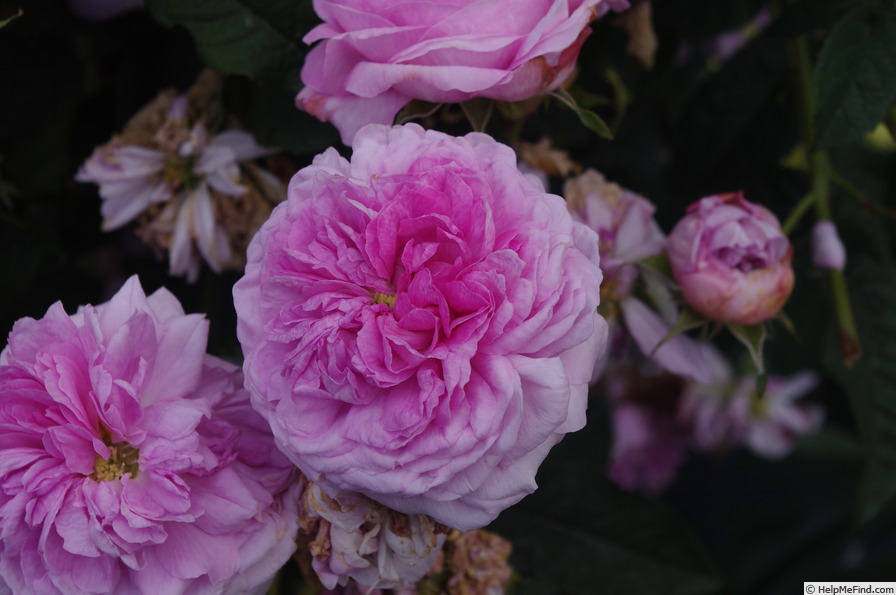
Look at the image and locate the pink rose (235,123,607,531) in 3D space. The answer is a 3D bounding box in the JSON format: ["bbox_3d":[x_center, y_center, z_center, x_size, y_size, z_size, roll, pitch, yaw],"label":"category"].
[{"bbox_3d":[-0.006,0.006,0.425,0.073,0.079,0.045,4,-10,13],"label":"pink rose"}]

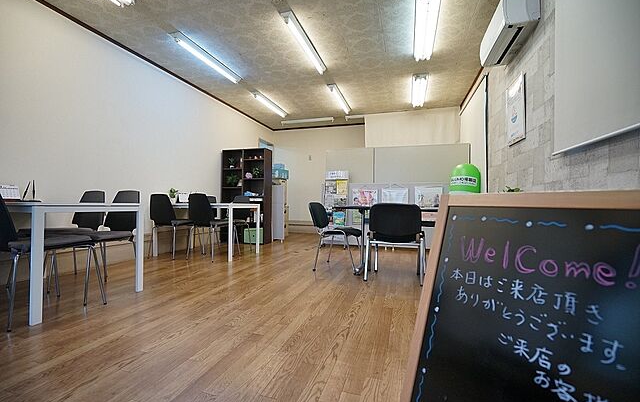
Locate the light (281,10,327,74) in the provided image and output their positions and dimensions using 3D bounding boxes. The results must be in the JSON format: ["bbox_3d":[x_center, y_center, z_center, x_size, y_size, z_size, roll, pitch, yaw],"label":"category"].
[{"bbox_3d":[-0.147,-1.811,3.409,0.125,0.097,1.265,0,-1,17],"label":"light"}]

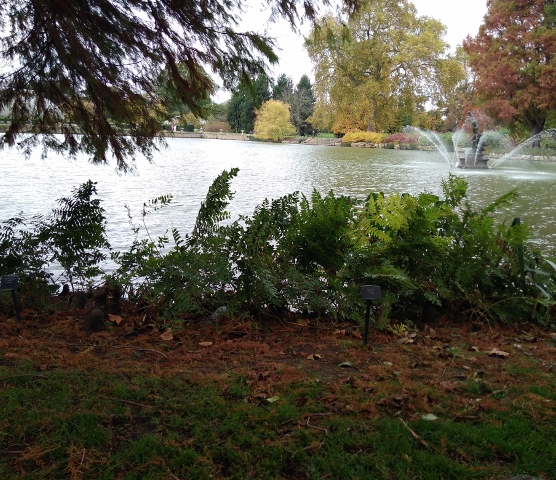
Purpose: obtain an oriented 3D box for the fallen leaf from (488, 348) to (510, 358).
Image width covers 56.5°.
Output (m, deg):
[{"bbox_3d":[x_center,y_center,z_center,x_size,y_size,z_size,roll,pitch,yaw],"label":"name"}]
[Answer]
[{"bbox_3d":[1.607,0.827,3.757,0.145,0.040,0.095,2,12,0],"label":"fallen leaf"}]

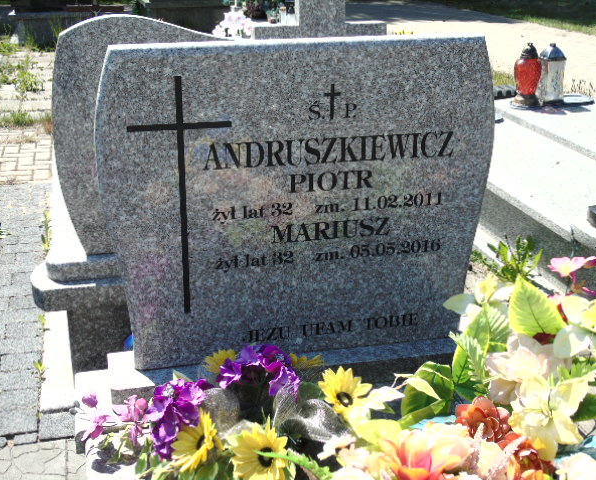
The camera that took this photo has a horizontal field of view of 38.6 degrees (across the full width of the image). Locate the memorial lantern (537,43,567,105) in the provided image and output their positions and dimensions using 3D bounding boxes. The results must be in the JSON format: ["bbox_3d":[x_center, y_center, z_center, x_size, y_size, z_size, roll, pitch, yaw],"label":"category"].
[{"bbox_3d":[1.401,-0.923,4.681,0.118,0.316,0.118,-4,21,-8],"label":"memorial lantern"}]

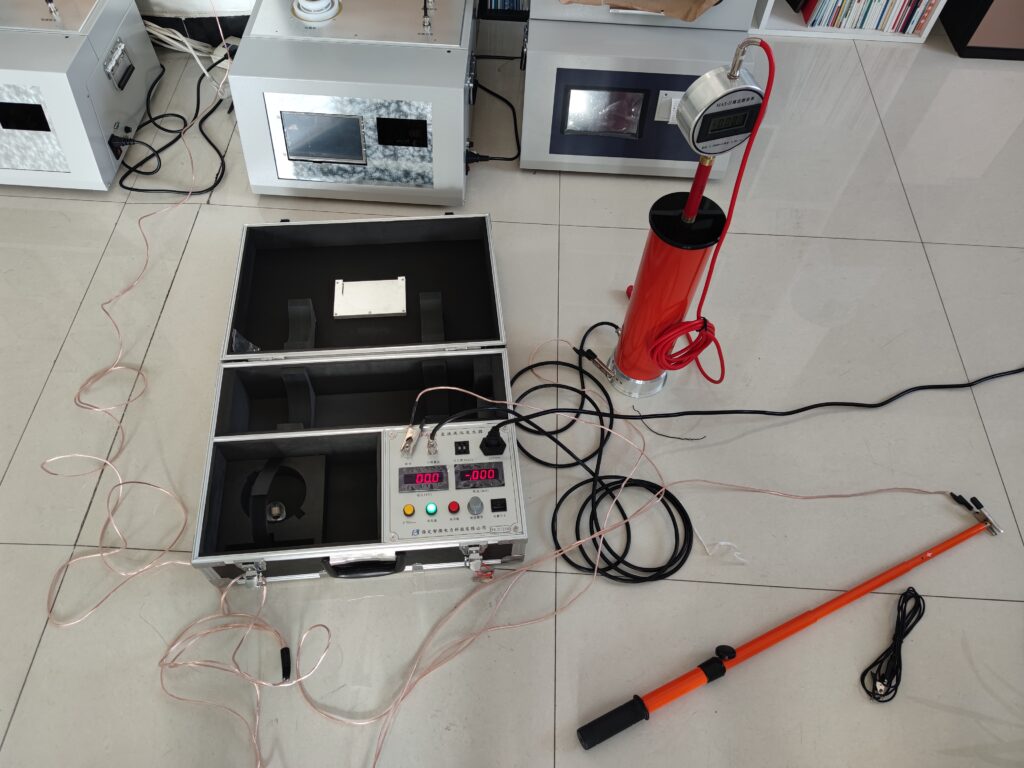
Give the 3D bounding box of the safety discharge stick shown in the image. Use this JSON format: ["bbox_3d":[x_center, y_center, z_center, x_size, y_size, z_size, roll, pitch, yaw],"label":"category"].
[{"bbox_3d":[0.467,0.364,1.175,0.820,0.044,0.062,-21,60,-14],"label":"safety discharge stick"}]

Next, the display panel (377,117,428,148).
[{"bbox_3d":[-0.226,-0.522,1.534,0.104,0.058,0.012,2,41,0],"label":"display panel"}]

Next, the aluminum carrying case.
[{"bbox_3d":[-0.258,-0.012,1.351,0.505,0.118,0.718,-3,58,-4],"label":"aluminum carrying case"}]

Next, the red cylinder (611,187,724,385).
[{"bbox_3d":[0.252,-0.138,1.254,0.115,0.391,0.115,4,58,-1],"label":"red cylinder"}]

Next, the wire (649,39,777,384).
[{"bbox_3d":[0.309,-0.168,1.082,0.140,0.650,0.105,17,59,9],"label":"wire"}]

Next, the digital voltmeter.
[{"bbox_3d":[0.263,-0.341,0.926,0.100,0.100,0.043,-13,59,-10],"label":"digital voltmeter"}]

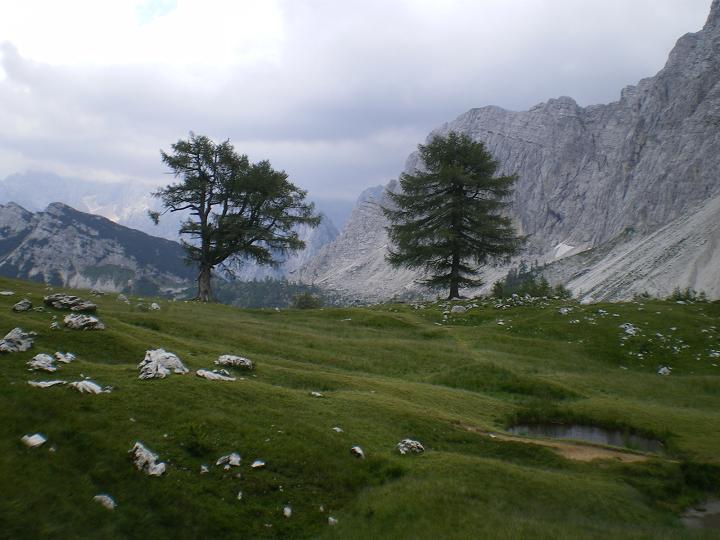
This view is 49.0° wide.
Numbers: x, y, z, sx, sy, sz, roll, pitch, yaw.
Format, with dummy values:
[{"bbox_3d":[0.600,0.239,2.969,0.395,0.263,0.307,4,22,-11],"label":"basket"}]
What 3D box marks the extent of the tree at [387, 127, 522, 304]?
[{"bbox_3d":[5.560,-3.300,47.000,8.149,10.000,8.000,0,0,7],"label":"tree"}]

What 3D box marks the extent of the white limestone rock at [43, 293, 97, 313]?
[{"bbox_3d":[-9.372,1.049,25.500,1.635,0.560,1.100,0,0,-20],"label":"white limestone rock"}]

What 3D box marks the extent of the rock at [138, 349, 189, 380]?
[{"bbox_3d":[-4.724,2.272,19.000,1.202,0.669,0.901,0,1,0],"label":"rock"}]

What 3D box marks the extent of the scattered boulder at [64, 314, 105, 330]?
[{"bbox_3d":[-7.668,1.461,22.000,1.051,0.420,0.750,0,0,-19],"label":"scattered boulder"}]

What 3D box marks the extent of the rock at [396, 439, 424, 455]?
[{"bbox_3d":[0.894,3.126,14.000,0.496,0.227,0.397,0,1,0],"label":"rock"}]

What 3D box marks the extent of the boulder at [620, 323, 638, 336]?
[{"bbox_3d":[12.957,2.861,38.000,0.865,0.586,0.692,0,1,0],"label":"boulder"}]

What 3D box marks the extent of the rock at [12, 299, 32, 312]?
[{"bbox_3d":[-10.888,1.145,25.500,0.593,0.420,0.500,0,0,-23],"label":"rock"}]

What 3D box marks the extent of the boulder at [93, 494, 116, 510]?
[{"bbox_3d":[-2.974,2.706,9.200,0.279,0.140,0.223,0,1,0],"label":"boulder"}]

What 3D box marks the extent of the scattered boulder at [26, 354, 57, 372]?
[{"bbox_3d":[-6.447,1.893,16.000,0.563,0.320,0.420,0,0,-22],"label":"scattered boulder"}]

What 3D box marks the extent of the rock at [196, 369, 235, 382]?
[{"bbox_3d":[-3.017,2.202,16.500,0.780,0.240,0.450,0,0,-10],"label":"rock"}]

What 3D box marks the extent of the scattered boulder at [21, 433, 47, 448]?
[{"bbox_3d":[-4.337,2.265,10.500,0.319,0.170,0.270,0,0,-22],"label":"scattered boulder"}]

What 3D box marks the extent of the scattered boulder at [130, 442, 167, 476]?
[{"bbox_3d":[-2.957,2.637,11.000,0.529,0.379,0.423,0,1,0],"label":"scattered boulder"}]

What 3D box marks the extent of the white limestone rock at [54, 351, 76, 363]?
[{"bbox_3d":[-7.638,2.243,20.500,0.571,0.258,0.428,0,1,0],"label":"white limestone rock"}]

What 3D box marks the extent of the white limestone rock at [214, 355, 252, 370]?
[{"bbox_3d":[-3.201,2.341,20.000,0.962,0.332,0.625,0,1,0],"label":"white limestone rock"}]

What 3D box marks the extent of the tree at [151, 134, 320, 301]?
[{"bbox_3d":[-7.876,-3.321,50.000,10.754,10.501,9.141,0,1,0],"label":"tree"}]

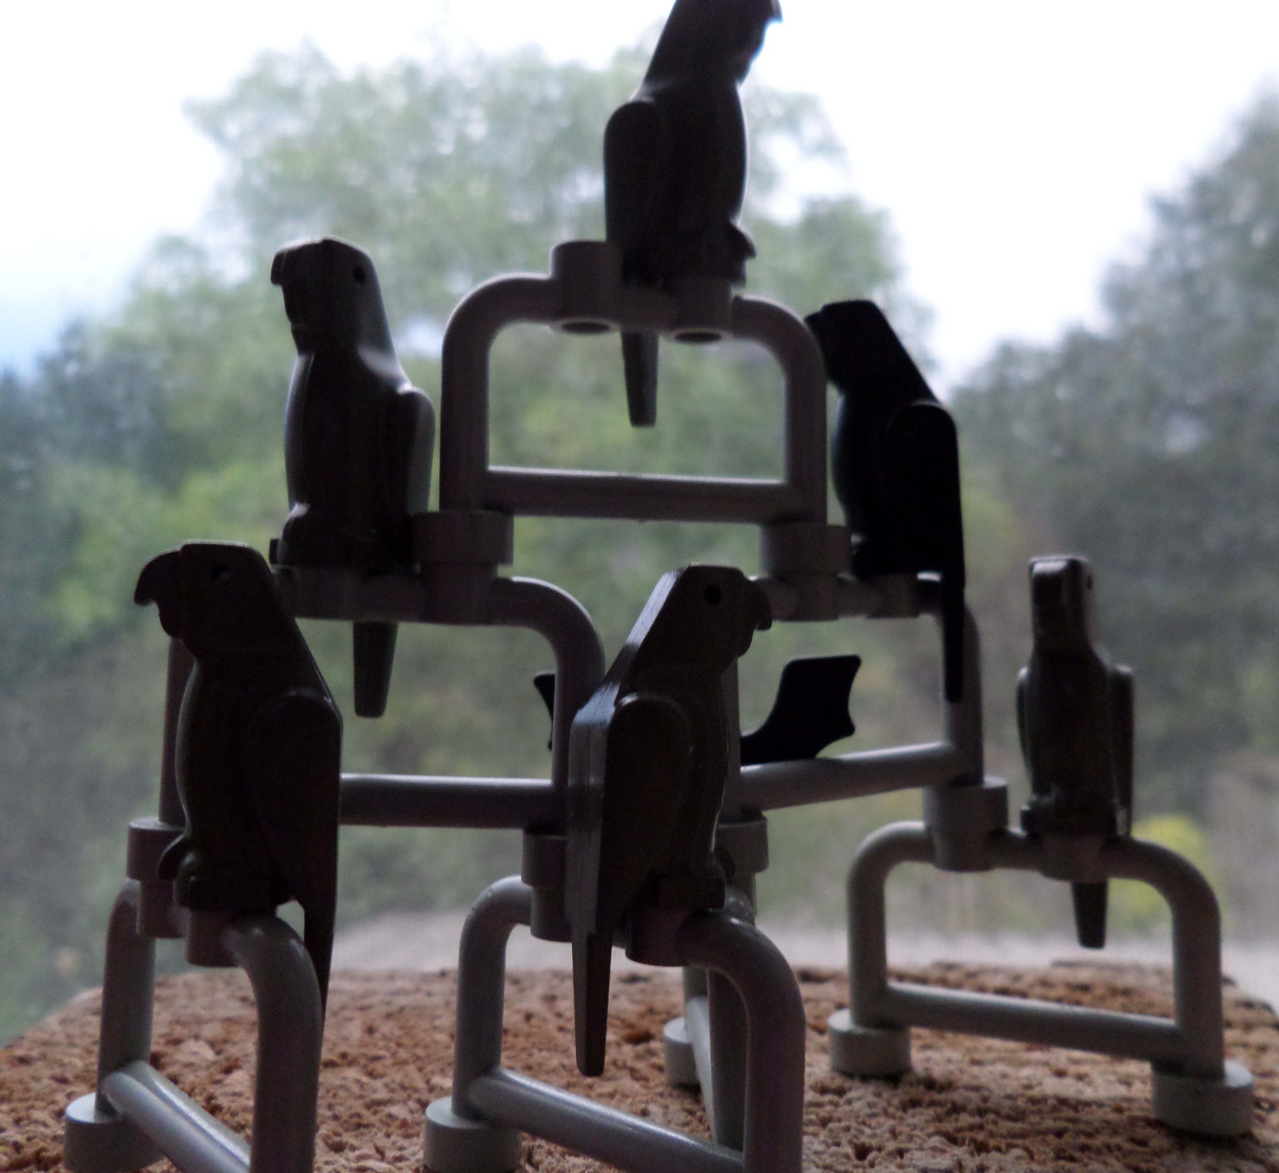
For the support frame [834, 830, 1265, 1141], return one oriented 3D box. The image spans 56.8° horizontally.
[{"bbox_3d":[0.029,0.027,0.089,0.030,0.021,0.006,-1,-4,27],"label":"support frame"}]

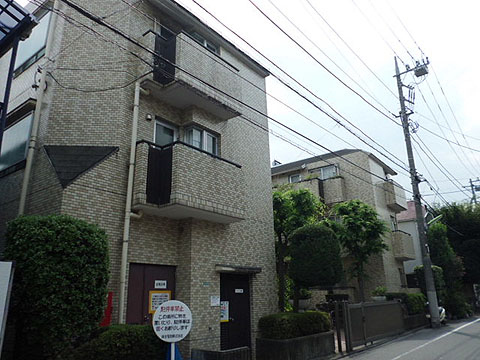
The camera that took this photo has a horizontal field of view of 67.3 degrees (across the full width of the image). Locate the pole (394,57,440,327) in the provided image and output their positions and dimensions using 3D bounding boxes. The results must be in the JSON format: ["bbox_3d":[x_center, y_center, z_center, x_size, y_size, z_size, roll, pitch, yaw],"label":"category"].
[{"bbox_3d":[9.331,-0.327,17.898,2.350,14.260,0.750,-15,-22,36],"label":"pole"}]

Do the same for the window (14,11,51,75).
[{"bbox_3d":[-5.094,-3.282,8.825,1.759,1.339,0.120,-15,-22,36],"label":"window"}]

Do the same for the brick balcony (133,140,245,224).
[{"bbox_3d":[-1.156,0.125,7.895,1.143,1.300,2.551,-16,-23,37],"label":"brick balcony"}]

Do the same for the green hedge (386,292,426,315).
[{"bbox_3d":[7.754,5.774,16.753,0.900,0.900,2.900,-15,-22,36],"label":"green hedge"}]

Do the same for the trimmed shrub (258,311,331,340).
[{"bbox_3d":[1.389,3.683,9.260,0.850,0.550,2.600,-15,-22,36],"label":"trimmed shrub"}]

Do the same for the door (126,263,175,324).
[{"bbox_3d":[-1.724,2.715,7.018,0.070,2.050,1.152,-15,-22,36],"label":"door"}]

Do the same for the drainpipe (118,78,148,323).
[{"bbox_3d":[-1.997,0.642,6.789,0.172,5.782,0.311,-15,-22,36],"label":"drainpipe"}]

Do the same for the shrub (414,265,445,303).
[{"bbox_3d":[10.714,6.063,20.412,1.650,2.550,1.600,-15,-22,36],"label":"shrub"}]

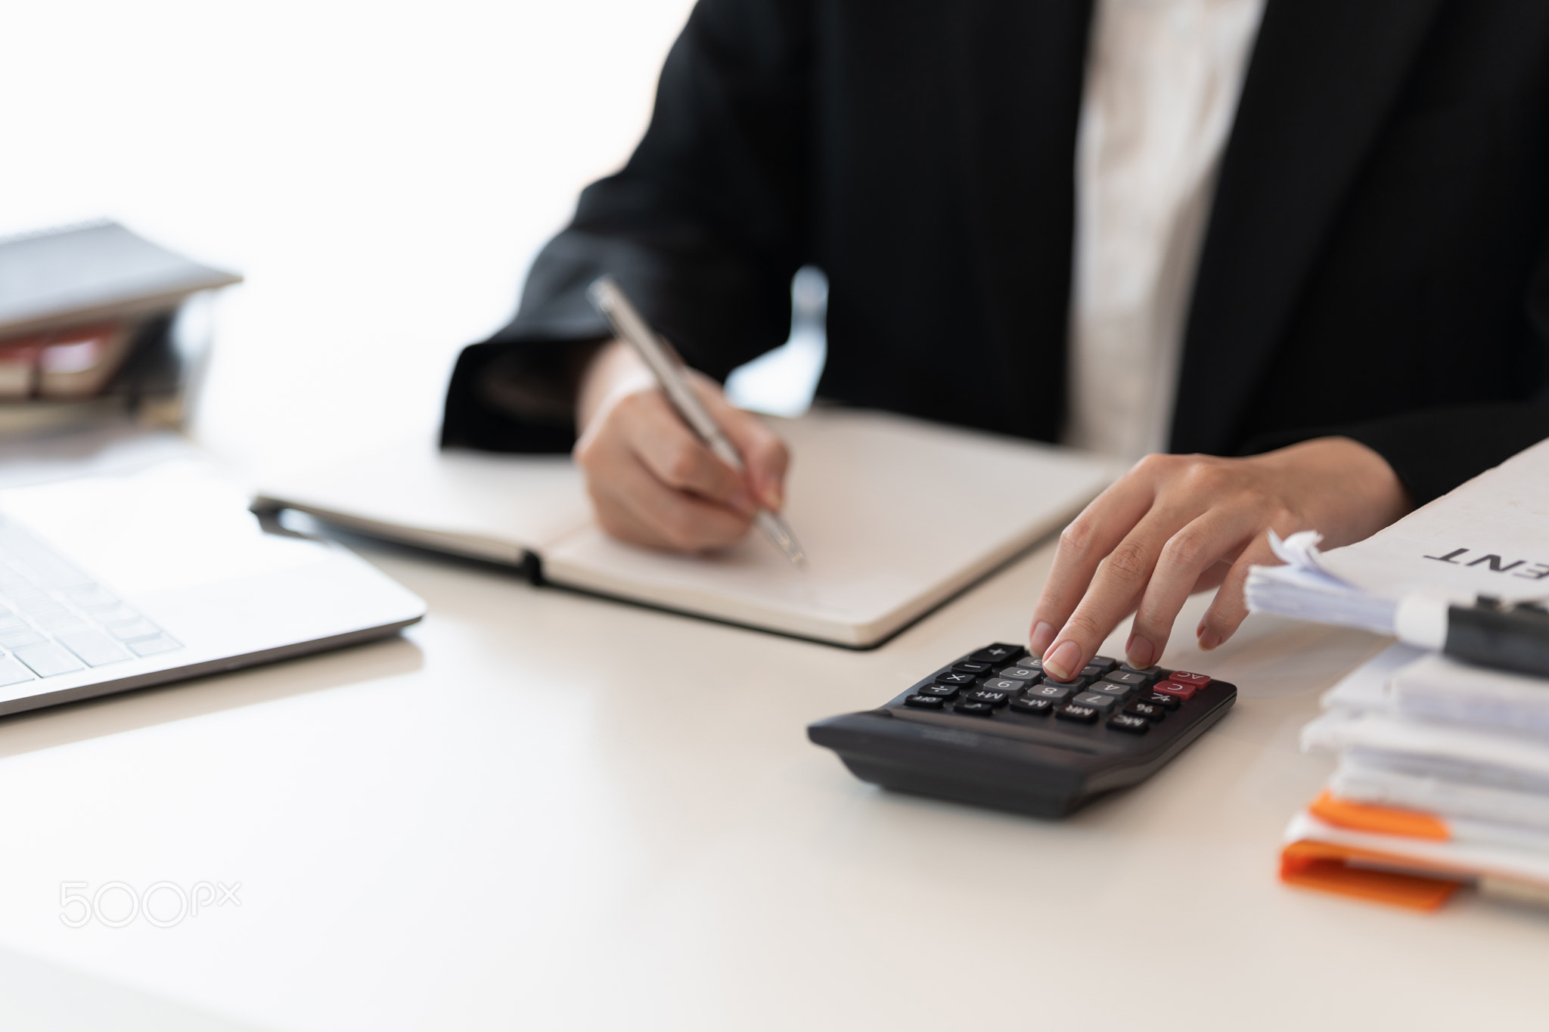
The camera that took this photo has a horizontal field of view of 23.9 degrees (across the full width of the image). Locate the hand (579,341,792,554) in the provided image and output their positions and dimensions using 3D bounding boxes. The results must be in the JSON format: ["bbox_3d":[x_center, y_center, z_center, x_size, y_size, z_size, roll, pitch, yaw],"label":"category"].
[{"bbox_3d":[-0.045,-0.030,1.525,0.084,0.071,0.123,-8,20,-20],"label":"hand"}]

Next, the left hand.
[{"bbox_3d":[0.163,0.015,1.373,0.161,0.079,0.084,-12,22,-29],"label":"left hand"}]

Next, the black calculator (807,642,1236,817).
[{"bbox_3d":[0.091,0.072,1.317,0.105,0.029,0.145,9,21,26],"label":"black calculator"}]

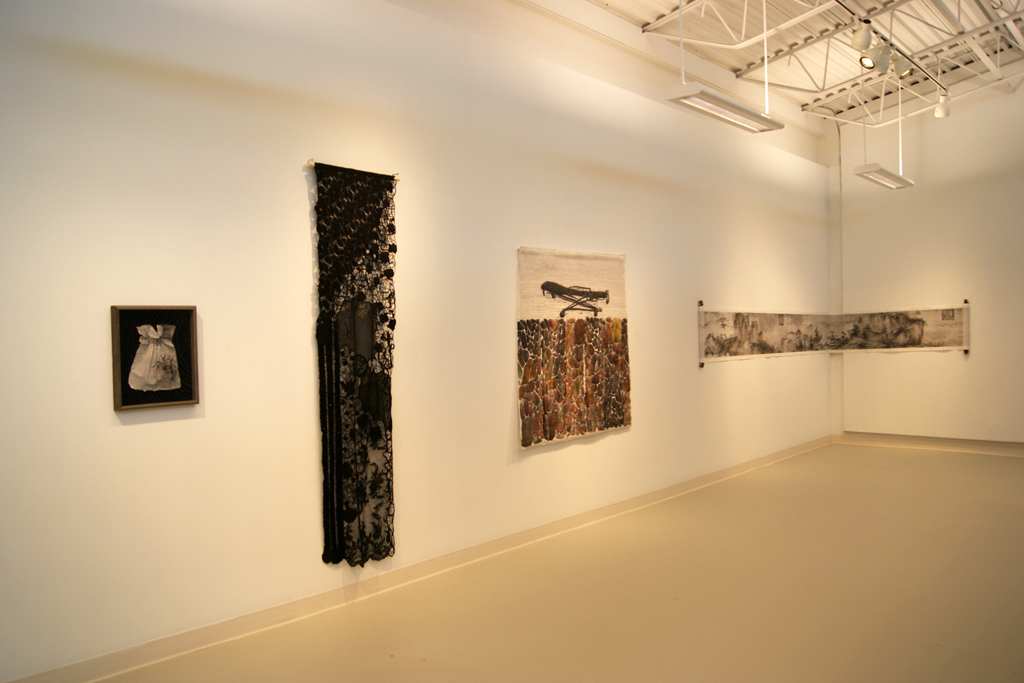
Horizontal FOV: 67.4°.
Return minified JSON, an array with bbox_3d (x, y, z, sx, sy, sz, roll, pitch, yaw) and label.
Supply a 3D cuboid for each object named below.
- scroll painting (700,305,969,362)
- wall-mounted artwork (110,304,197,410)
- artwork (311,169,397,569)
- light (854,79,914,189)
[{"bbox_3d":[3.608,-0.123,8.335,3.450,0.600,1.550,-2,1,-41],"label":"scroll painting"},{"bbox_3d":[-1.691,0.072,3.660,0.055,0.477,0.376,-1,1,43],"label":"wall-mounted artwork"},{"bbox_3d":[-0.893,0.150,4.522,0.050,2.307,0.568,-1,1,43],"label":"artwork"},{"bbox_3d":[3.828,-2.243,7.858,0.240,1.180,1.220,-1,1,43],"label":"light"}]

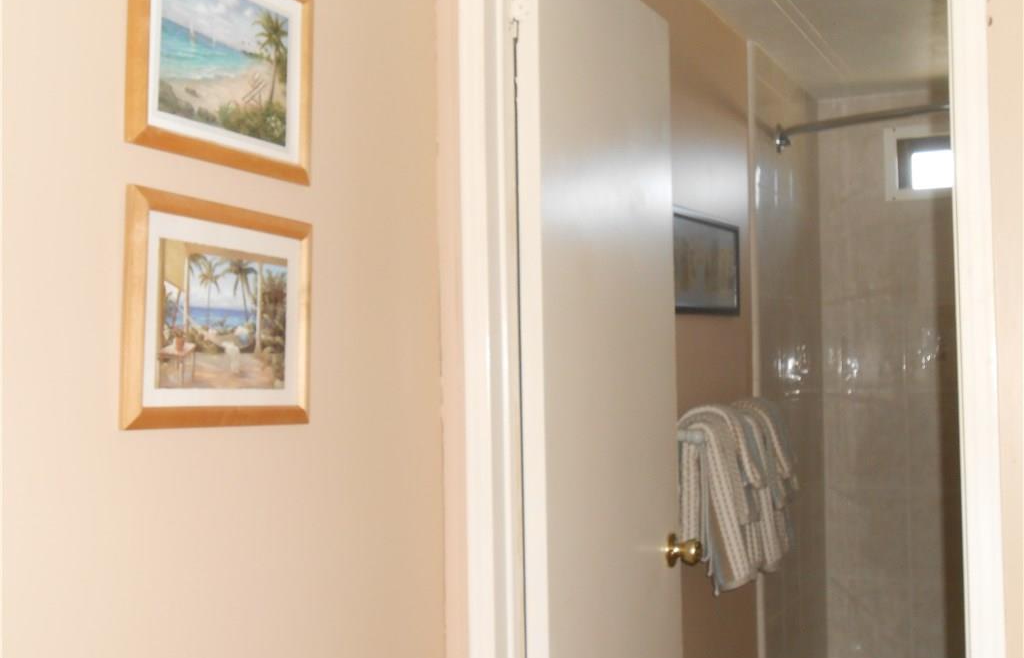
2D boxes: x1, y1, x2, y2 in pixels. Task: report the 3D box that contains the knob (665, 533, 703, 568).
[{"bbox_3d":[0.340,0.435,2.197,0.061,0.066,0.066,-2,-2,27],"label":"knob"}]

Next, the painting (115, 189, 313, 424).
[{"bbox_3d":[-0.320,-0.014,1.259,0.018,0.247,0.285,-1,-4,27],"label":"painting"}]

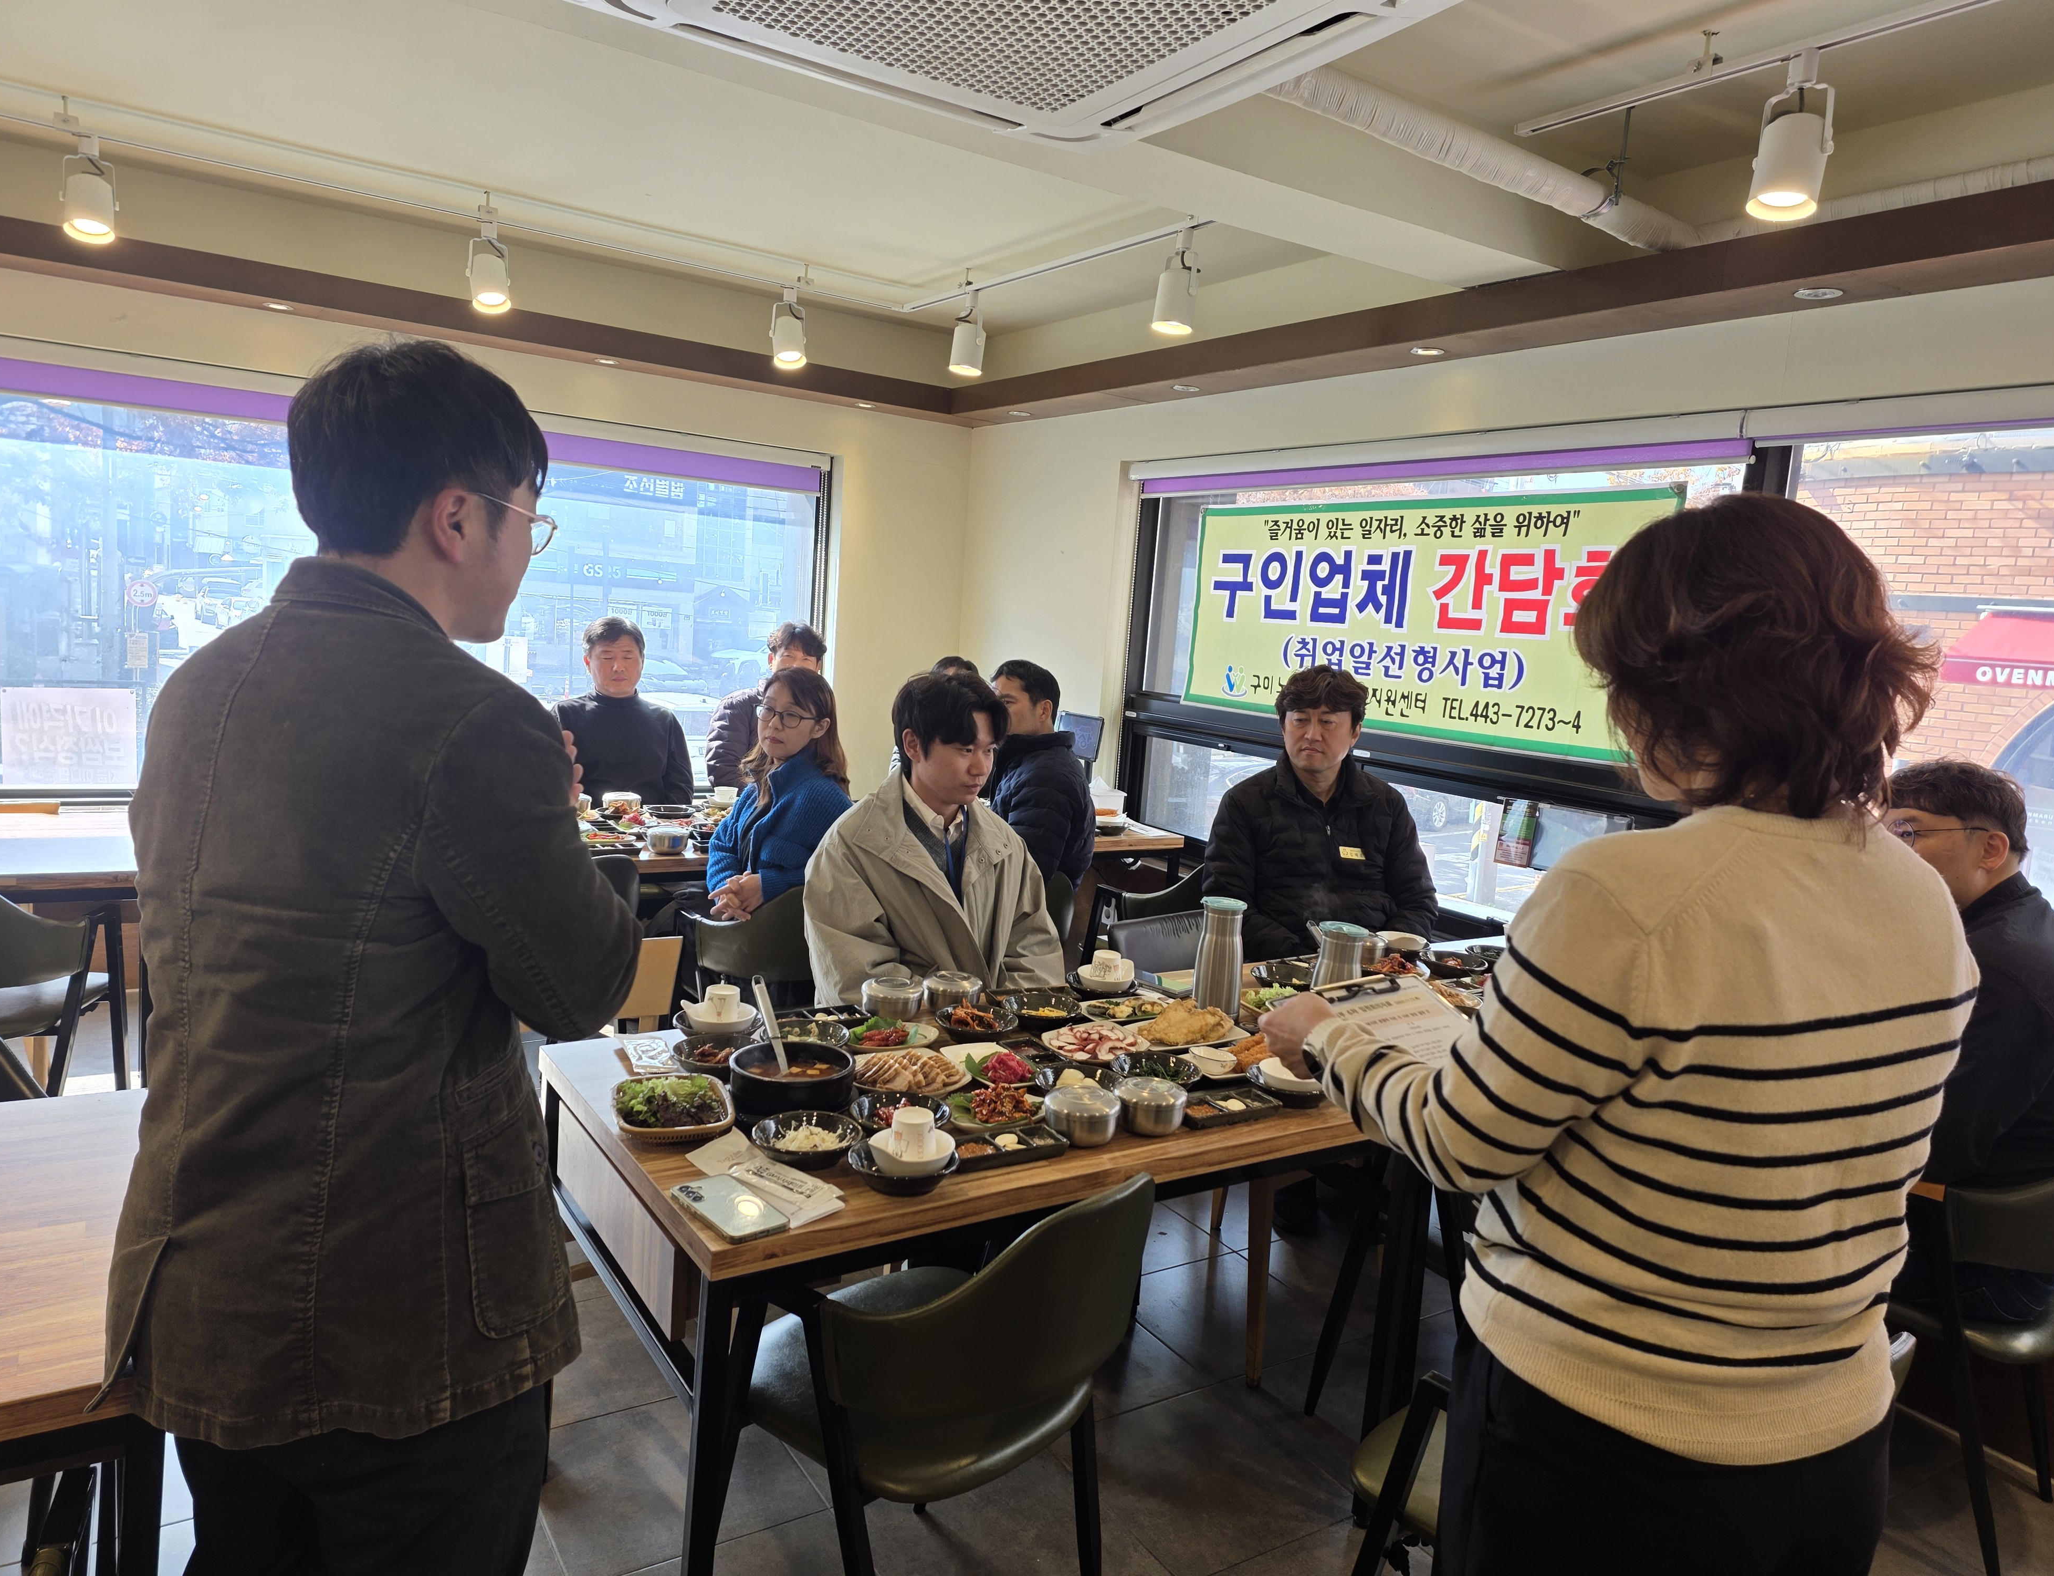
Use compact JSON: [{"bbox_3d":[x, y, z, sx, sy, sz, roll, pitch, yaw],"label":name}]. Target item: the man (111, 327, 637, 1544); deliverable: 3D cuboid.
[{"bbox_3d":[-0.567,0.461,1.210,0.500,1.661,0.380,10,9,40],"label":"man"}]

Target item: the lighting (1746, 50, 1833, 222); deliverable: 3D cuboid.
[{"bbox_3d":[1.349,-1.154,2.454,0.141,0.284,0.128,0,8,-33],"label":"lighting"}]

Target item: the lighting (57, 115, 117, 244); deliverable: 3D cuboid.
[{"bbox_3d":[-2.530,-1.637,3.766,0.128,0.316,0.165,0,8,-33],"label":"lighting"}]

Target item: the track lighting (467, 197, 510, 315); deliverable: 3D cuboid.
[{"bbox_3d":[-1.666,-1.641,4.337,0.128,0.321,0.170,0,8,-33],"label":"track lighting"}]

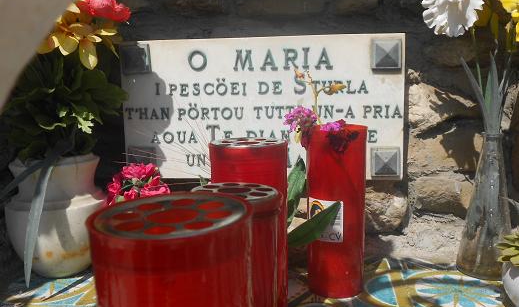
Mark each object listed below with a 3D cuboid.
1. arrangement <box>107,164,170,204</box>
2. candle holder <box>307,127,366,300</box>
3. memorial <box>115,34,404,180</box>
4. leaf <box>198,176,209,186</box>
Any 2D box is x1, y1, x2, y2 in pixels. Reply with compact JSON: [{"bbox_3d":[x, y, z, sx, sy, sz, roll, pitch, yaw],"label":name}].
[{"bbox_3d":[-0.150,0.045,0.595,0.080,0.070,0.075,0,8,7],"label":"arrangement"},{"bbox_3d":[0.096,0.068,0.599,0.072,0.203,0.072,0,8,7],"label":"candle holder"},{"bbox_3d":[0.000,-0.062,0.686,0.400,0.200,0.030,0,8,7],"label":"memorial"},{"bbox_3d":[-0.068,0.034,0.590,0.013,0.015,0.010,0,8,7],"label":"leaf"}]

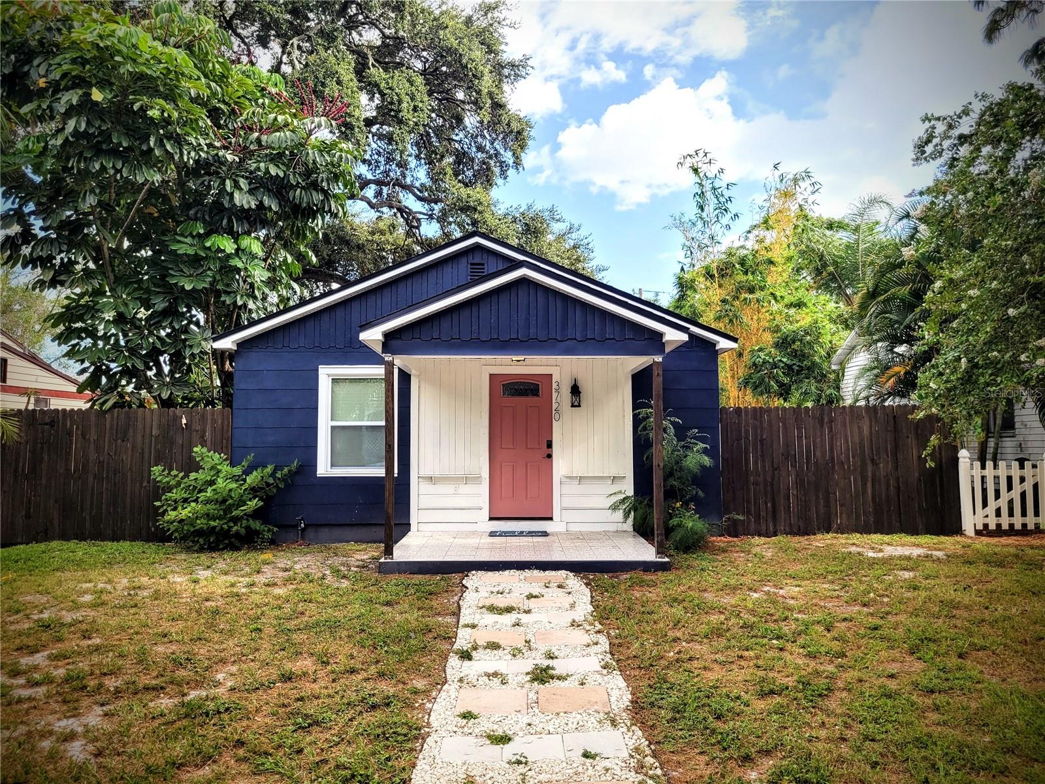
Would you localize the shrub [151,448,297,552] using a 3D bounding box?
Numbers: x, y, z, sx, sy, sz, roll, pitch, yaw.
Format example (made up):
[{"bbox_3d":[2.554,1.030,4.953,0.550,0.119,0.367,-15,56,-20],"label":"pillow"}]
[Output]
[{"bbox_3d":[-3.954,1.405,10.430,1.920,1.370,1.450,0,-4,-1],"label":"shrub"}]

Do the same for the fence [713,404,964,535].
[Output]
[{"bbox_3d":[4.575,1.137,11.285,3.450,1.860,0.100,0,-4,-1],"label":"fence"}]

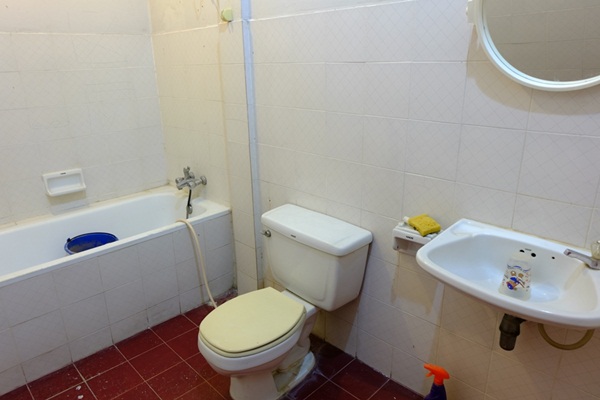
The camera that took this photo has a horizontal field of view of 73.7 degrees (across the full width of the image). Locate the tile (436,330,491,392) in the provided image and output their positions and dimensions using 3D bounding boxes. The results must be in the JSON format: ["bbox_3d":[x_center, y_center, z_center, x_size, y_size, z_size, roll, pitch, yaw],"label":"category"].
[{"bbox_3d":[0.635,0.620,1.558,0.200,0.200,0.010,16,25,42],"label":"tile"}]

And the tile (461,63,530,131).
[{"bbox_3d":[0.612,-0.328,1.239,0.200,0.200,0.010,16,25,42],"label":"tile"}]

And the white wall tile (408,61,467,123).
[{"bbox_3d":[0.470,-0.369,1.374,0.200,0.200,0.010,16,25,42],"label":"white wall tile"}]

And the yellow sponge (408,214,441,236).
[{"bbox_3d":[0.459,0.096,1.471,0.077,0.023,0.087,-13,36,-21],"label":"yellow sponge"}]

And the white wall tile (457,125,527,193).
[{"bbox_3d":[0.617,-0.138,1.303,0.200,0.200,0.010,16,25,42],"label":"white wall tile"}]

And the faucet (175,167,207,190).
[{"bbox_3d":[-0.739,-0.148,2.611,0.220,0.140,0.140,16,25,42],"label":"faucet"}]

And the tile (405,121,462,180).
[{"bbox_3d":[0.474,-0.180,1.437,0.200,0.200,0.010,16,25,42],"label":"tile"}]

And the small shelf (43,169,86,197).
[{"bbox_3d":[-1.435,-0.107,2.458,0.072,0.125,0.205,16,25,42],"label":"small shelf"}]

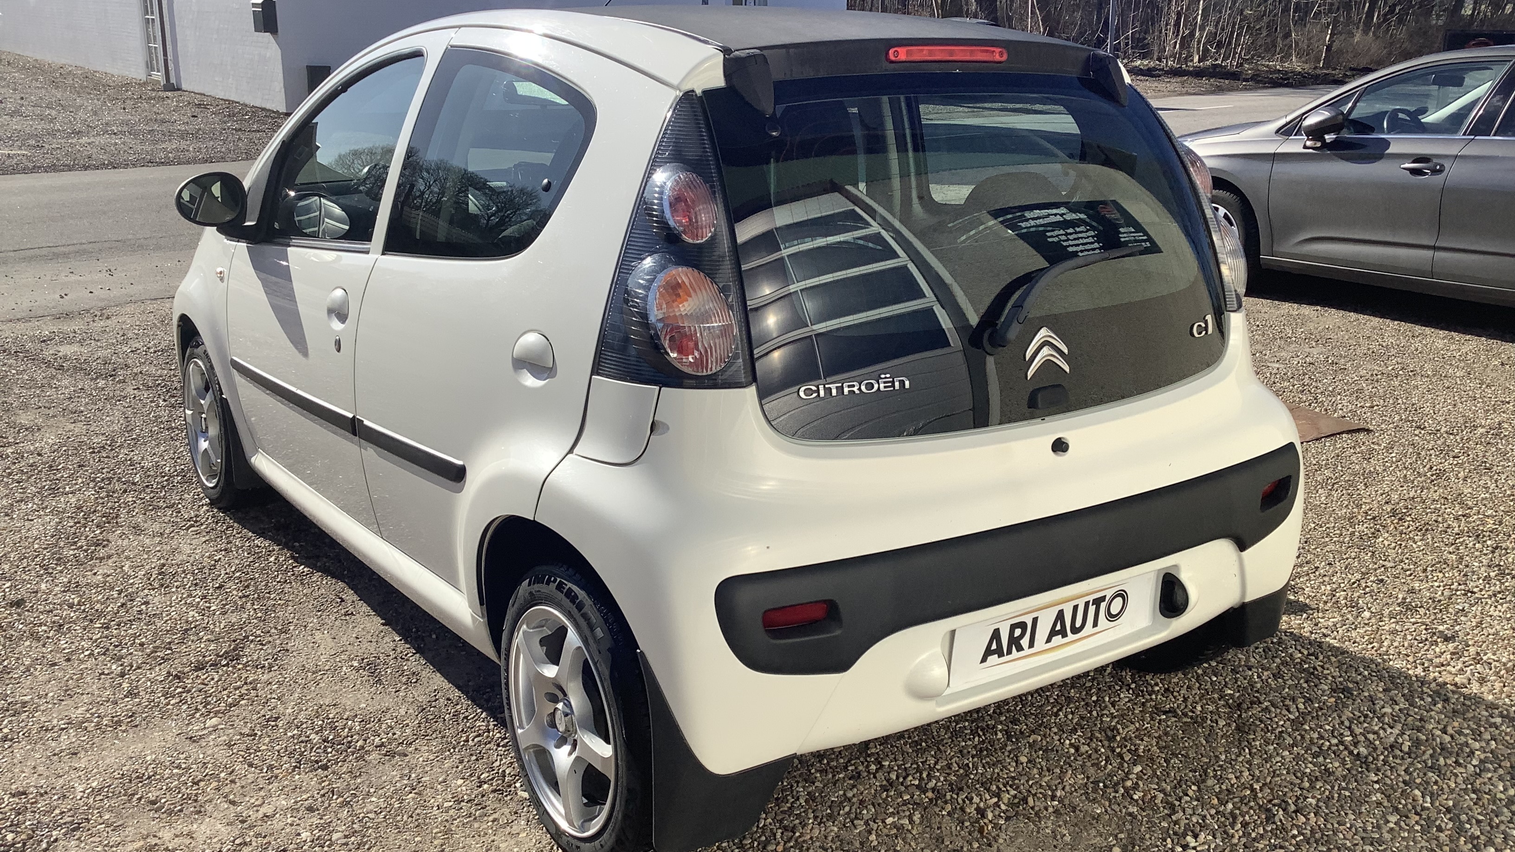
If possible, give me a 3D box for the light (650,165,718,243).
[{"bbox_3d":[-0.111,-0.338,2.052,0.100,0.115,0.060,-7,7,-28],"label":"light"}]

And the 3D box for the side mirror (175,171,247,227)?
[{"bbox_3d":[-1.342,-0.563,3.348,0.180,0.138,0.110,-10,18,-34],"label":"side mirror"}]

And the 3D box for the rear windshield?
[{"bbox_3d":[0.415,-0.313,2.368,1.110,0.650,0.110,-10,-9,-34],"label":"rear windshield"}]

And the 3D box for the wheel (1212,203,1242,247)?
[{"bbox_3d":[2.905,-1.176,8.606,0.160,0.460,0.460,-10,18,-35],"label":"wheel"}]

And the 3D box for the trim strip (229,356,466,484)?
[{"bbox_3d":[-0.958,-0.048,3.005,0.030,0.045,1.550,-10,15,-34],"label":"trim strip"}]

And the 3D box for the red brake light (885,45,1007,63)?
[{"bbox_3d":[0.340,-0.655,2.394,0.290,0.034,0.030,-10,13,-34],"label":"red brake light"}]

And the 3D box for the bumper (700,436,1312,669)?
[{"bbox_3d":[0.515,0.208,2.349,1.390,0.195,0.130,-10,18,-34],"label":"bumper"}]

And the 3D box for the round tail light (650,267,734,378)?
[{"bbox_3d":[-0.103,-0.158,2.023,0.135,0.168,0.065,-7,6,-26],"label":"round tail light"}]

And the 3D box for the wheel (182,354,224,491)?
[{"bbox_3d":[-1.614,-0.015,4.131,0.150,0.390,0.390,-10,18,-34],"label":"wheel"}]

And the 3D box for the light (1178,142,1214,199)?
[{"bbox_3d":[0.879,-0.498,2.723,0.100,0.115,0.060,-12,9,-40],"label":"light"}]

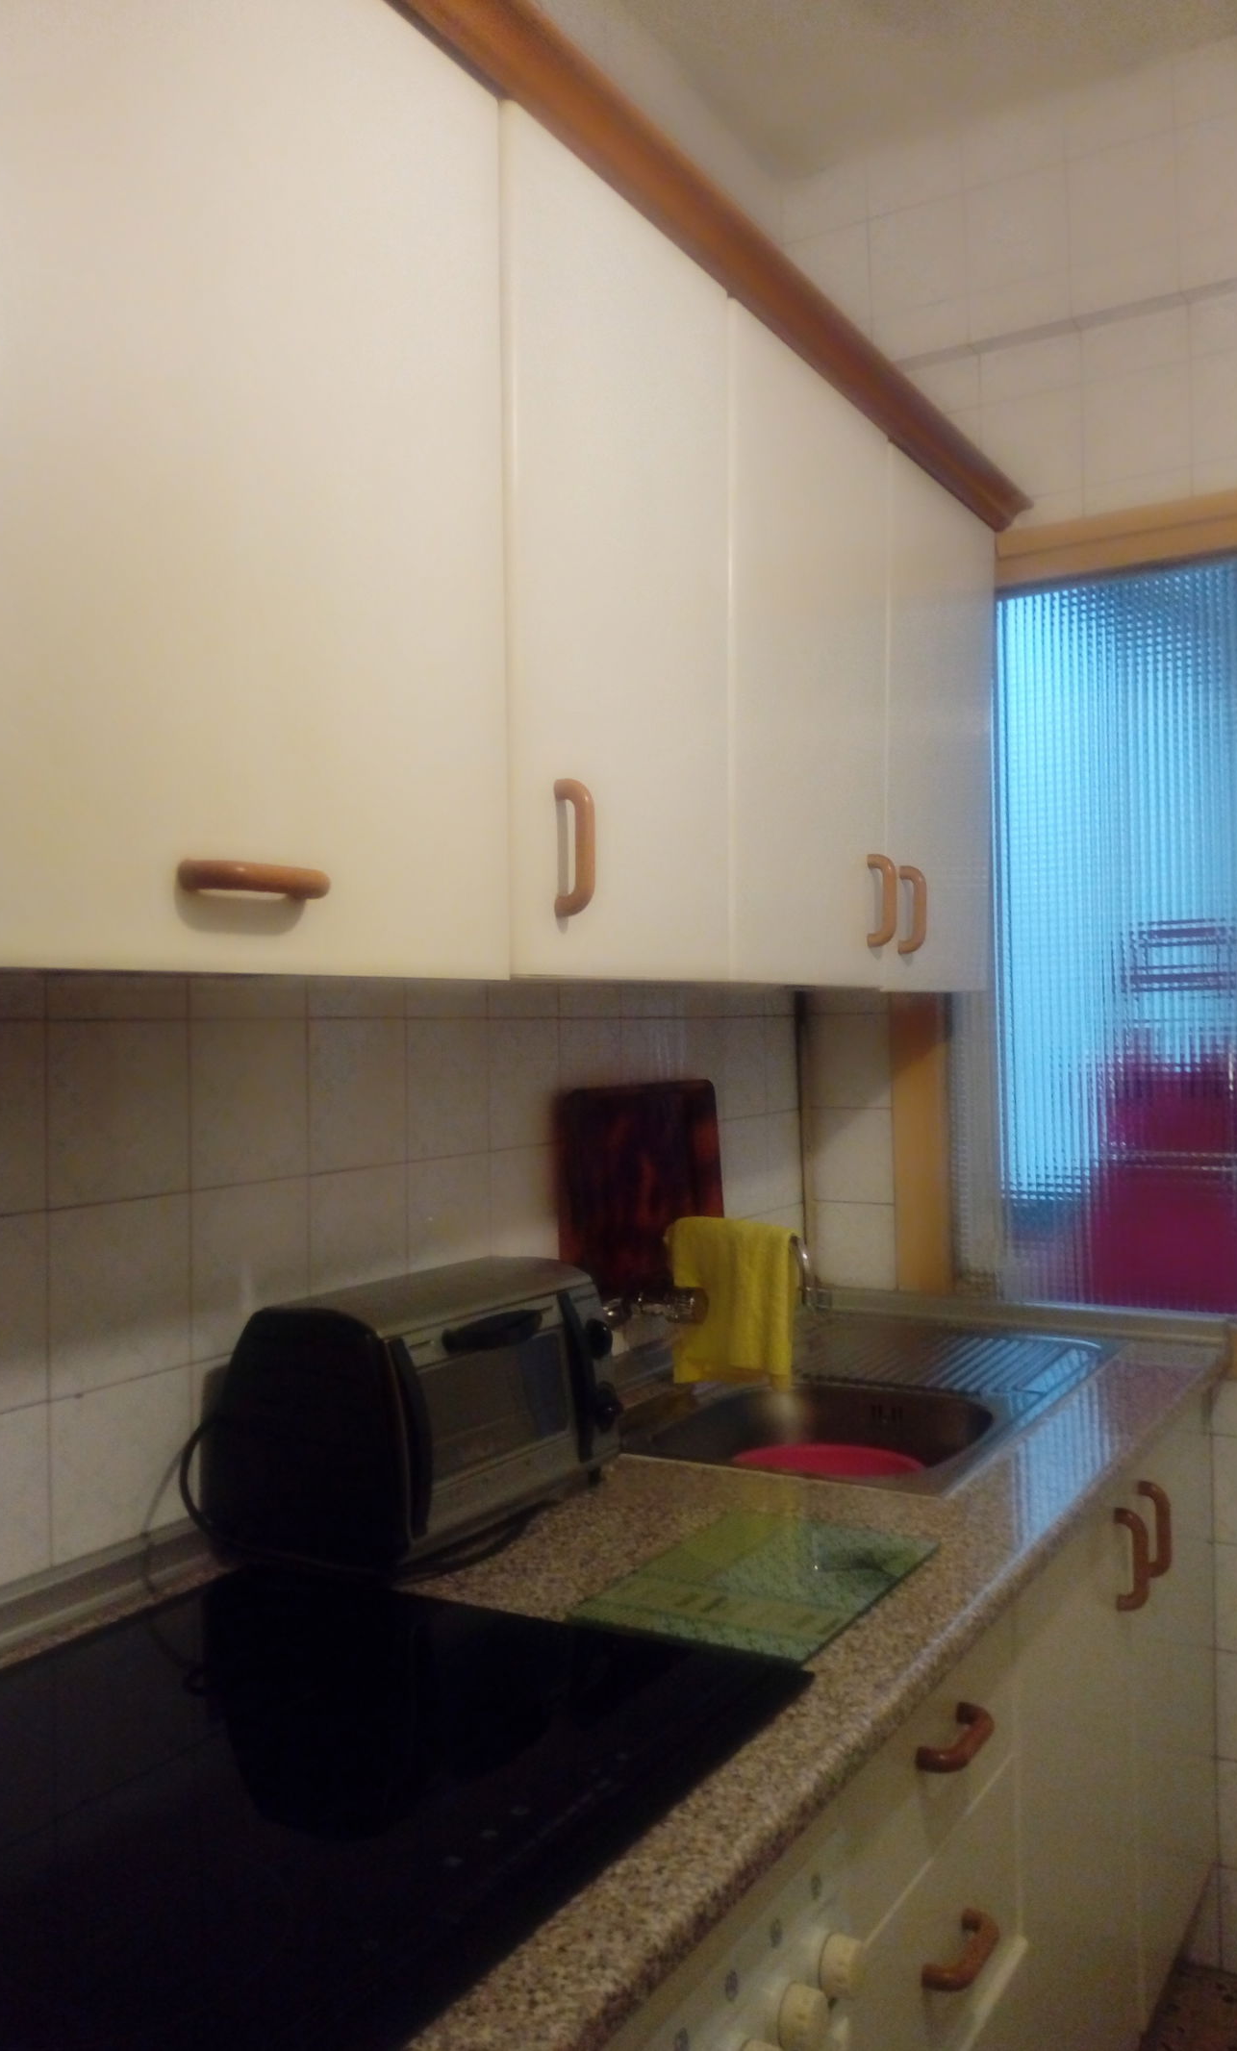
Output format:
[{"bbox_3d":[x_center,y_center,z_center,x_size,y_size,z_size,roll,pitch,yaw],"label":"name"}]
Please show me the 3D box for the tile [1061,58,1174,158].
[{"bbox_3d":[0.707,-1.282,2.245,0.150,0.099,0.010,-1,0,31],"label":"tile"}]

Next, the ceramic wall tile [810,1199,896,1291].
[{"bbox_3d":[0.372,0.353,2.509,0.150,0.144,0.010,-1,0,31],"label":"ceramic wall tile"}]

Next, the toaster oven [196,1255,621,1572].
[{"bbox_3d":[-0.179,0.353,1.495,0.220,0.222,0.346,-1,0,30],"label":"toaster oven"}]

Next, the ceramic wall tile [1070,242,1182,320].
[{"bbox_3d":[0.711,-1.044,2.244,0.150,0.073,0.010,-1,0,31],"label":"ceramic wall tile"}]

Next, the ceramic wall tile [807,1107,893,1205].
[{"bbox_3d":[0.369,0.205,2.509,0.150,0.150,0.010,-1,0,31],"label":"ceramic wall tile"}]

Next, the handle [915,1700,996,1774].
[{"bbox_3d":[0.265,0.557,1.253,0.032,0.014,0.108,-1,0,30],"label":"handle"}]

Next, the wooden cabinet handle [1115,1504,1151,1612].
[{"bbox_3d":[0.569,0.588,1.772,0.032,0.108,0.015,-1,0,30],"label":"wooden cabinet handle"}]

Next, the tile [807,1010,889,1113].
[{"bbox_3d":[0.366,0.055,2.531,0.145,0.151,0.010,-1,0,30],"label":"tile"}]

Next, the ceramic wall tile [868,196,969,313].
[{"bbox_3d":[0.450,-1.152,2.400,0.150,0.150,0.010,-1,0,31],"label":"ceramic wall tile"}]

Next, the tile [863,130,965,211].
[{"bbox_3d":[0.448,-1.276,2.401,0.150,0.097,0.010,-1,0,31],"label":"tile"}]

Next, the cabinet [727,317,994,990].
[{"bbox_3d":[0.197,-0.393,2.086,0.329,0.698,0.898,-1,0,30],"label":"cabinet"}]

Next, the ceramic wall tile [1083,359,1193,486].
[{"bbox_3d":[0.741,-0.859,2.288,0.151,0.151,0.010,-1,0,30],"label":"ceramic wall tile"}]

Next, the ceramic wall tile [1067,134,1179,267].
[{"bbox_3d":[0.706,-1.153,2.239,0.151,0.151,0.010,-1,0,30],"label":"ceramic wall tile"}]

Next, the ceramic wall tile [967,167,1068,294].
[{"bbox_3d":[0.580,-1.154,2.322,0.150,0.150,0.010,-1,0,31],"label":"ceramic wall tile"}]

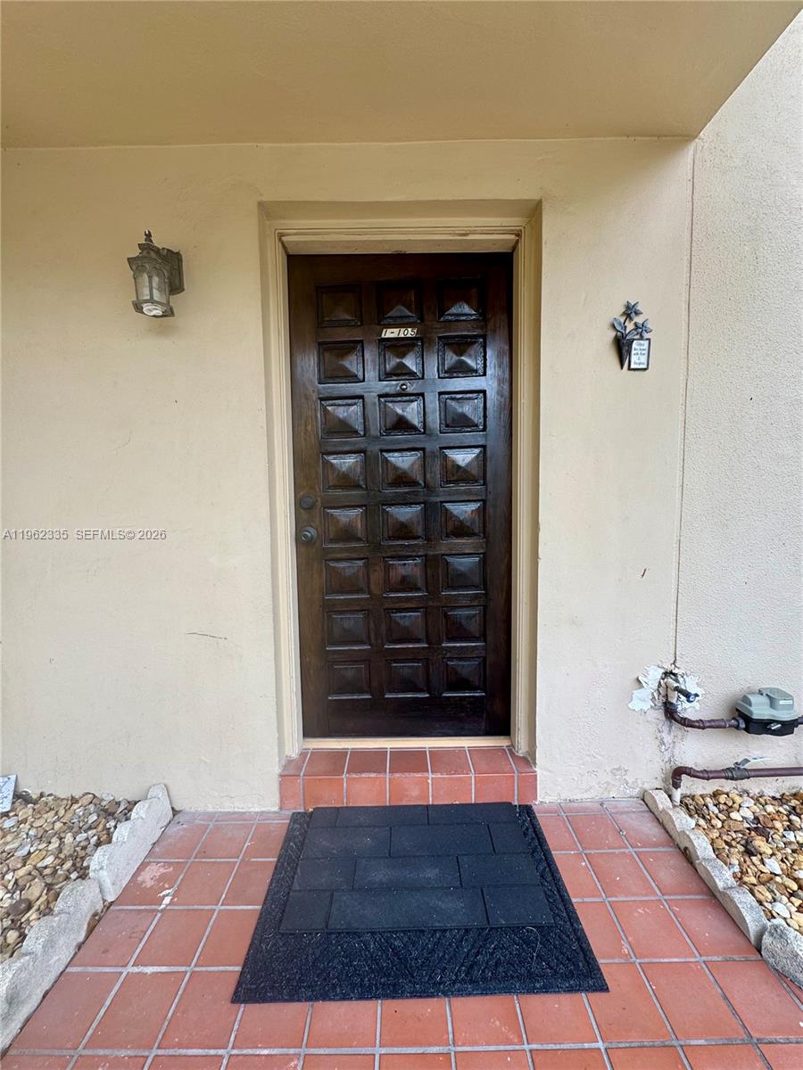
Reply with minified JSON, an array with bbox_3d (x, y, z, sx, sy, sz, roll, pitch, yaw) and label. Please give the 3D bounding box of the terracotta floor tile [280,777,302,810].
[{"bbox_3d":[-0.427,1.000,1.682,0.079,0.130,0.012,-1,5,0],"label":"terracotta floor tile"}]

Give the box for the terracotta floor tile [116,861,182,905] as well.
[{"bbox_3d":[-0.809,1.139,1.405,0.156,0.014,0.159,-2,6,0],"label":"terracotta floor tile"}]

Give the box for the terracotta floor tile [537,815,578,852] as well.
[{"bbox_3d":[0.525,1.068,1.539,0.154,0.012,0.154,-1,5,0],"label":"terracotta floor tile"}]

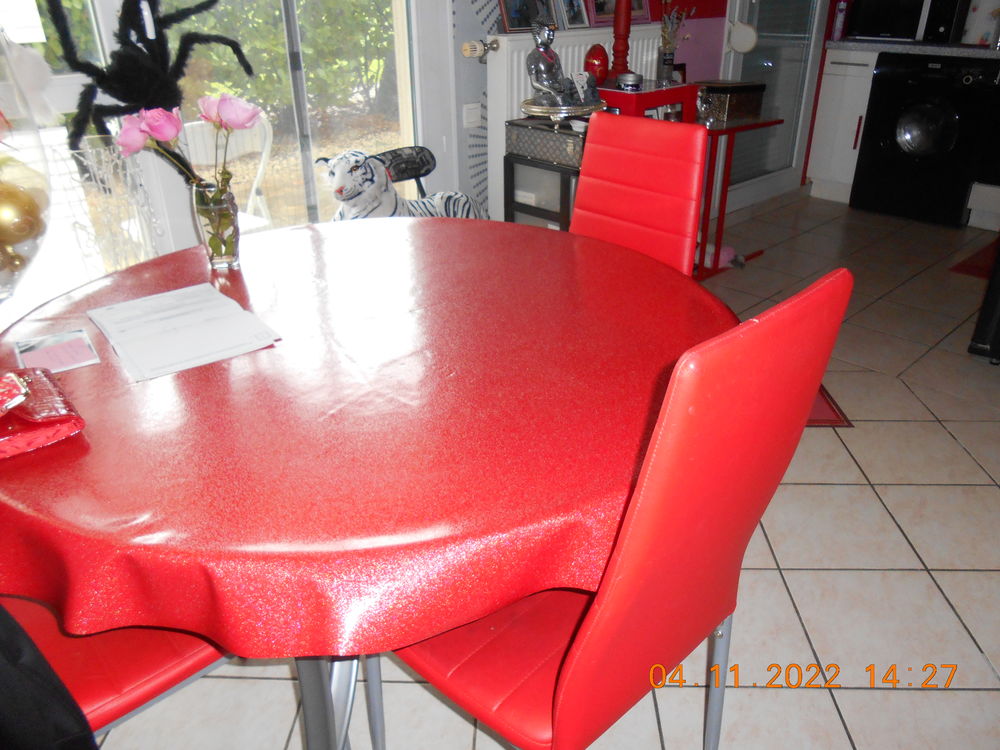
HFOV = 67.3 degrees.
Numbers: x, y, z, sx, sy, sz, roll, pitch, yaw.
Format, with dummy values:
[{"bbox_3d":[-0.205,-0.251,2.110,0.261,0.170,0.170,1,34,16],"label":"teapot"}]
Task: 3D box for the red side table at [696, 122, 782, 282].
[{"bbox_3d":[0.990,-0.848,3.507,0.495,0.640,0.330,-22,35,-34],"label":"red side table"}]

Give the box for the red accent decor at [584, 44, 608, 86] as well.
[{"bbox_3d":[0.380,-1.216,2.960,0.099,0.149,0.099,2,28,7],"label":"red accent decor"}]

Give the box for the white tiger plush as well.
[{"bbox_3d":[-0.306,-0.564,2.397,0.660,0.330,0.280,-24,35,-37],"label":"white tiger plush"}]

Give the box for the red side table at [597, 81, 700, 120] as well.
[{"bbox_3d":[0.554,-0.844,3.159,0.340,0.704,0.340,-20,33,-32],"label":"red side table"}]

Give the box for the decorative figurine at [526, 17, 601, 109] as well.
[{"bbox_3d":[0.215,-1.076,2.609,0.208,0.279,0.172,21,35,37],"label":"decorative figurine"}]

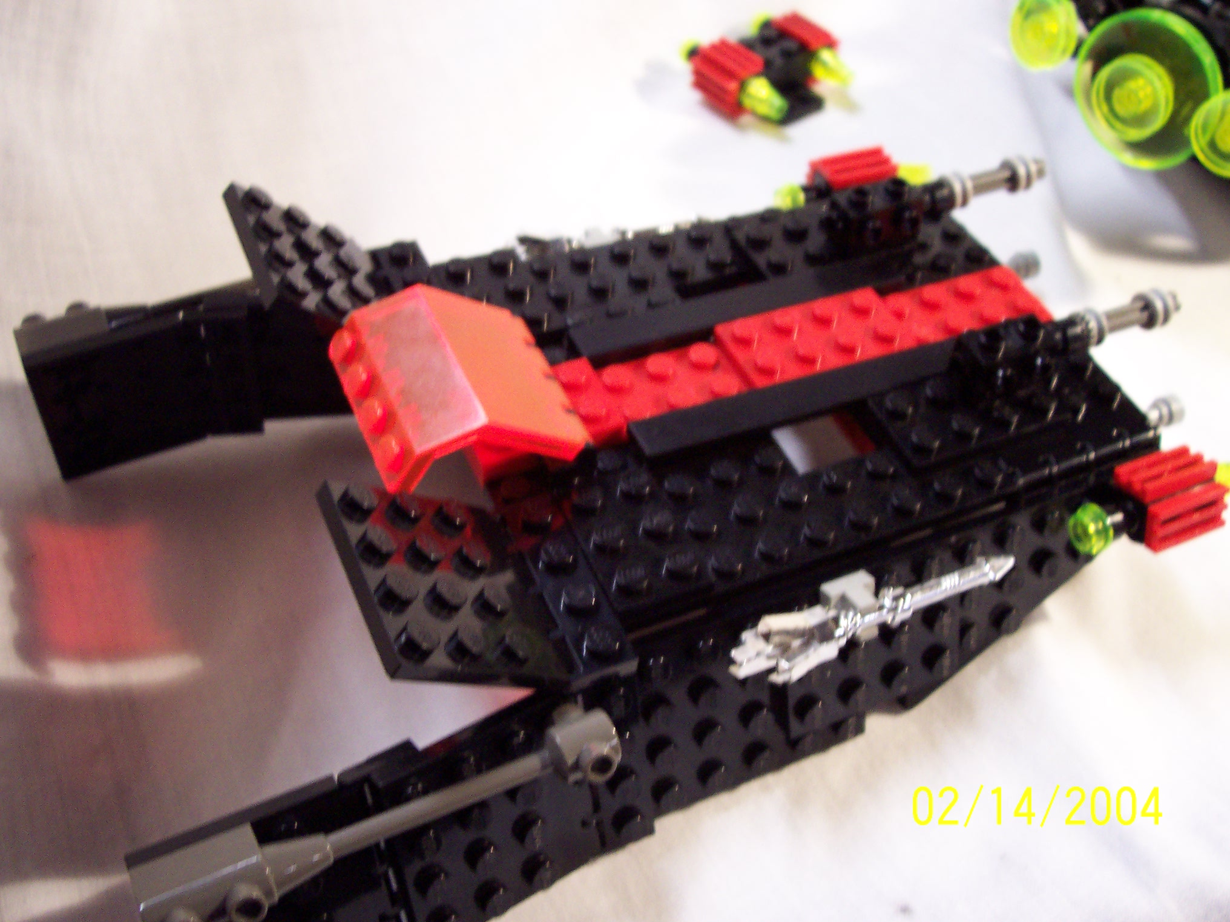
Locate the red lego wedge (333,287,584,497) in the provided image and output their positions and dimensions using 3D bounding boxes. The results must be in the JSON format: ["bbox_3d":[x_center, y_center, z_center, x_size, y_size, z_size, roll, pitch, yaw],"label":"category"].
[{"bbox_3d":[-0.024,-0.012,0.195,0.032,0.013,0.032,-8,48,-28],"label":"red lego wedge"}]

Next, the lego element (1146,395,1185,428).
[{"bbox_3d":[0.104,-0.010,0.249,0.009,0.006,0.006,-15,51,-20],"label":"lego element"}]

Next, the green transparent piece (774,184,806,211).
[{"bbox_3d":[0.036,-0.054,0.268,0.004,0.007,0.007,-15,51,-20],"label":"green transparent piece"}]

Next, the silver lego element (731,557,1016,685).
[{"bbox_3d":[0.039,0.023,0.197,0.049,0.012,0.007,-15,28,-20],"label":"silver lego element"}]

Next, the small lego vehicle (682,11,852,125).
[{"bbox_3d":[0.041,-0.101,0.343,0.040,0.014,0.031,-28,56,-29],"label":"small lego vehicle"}]

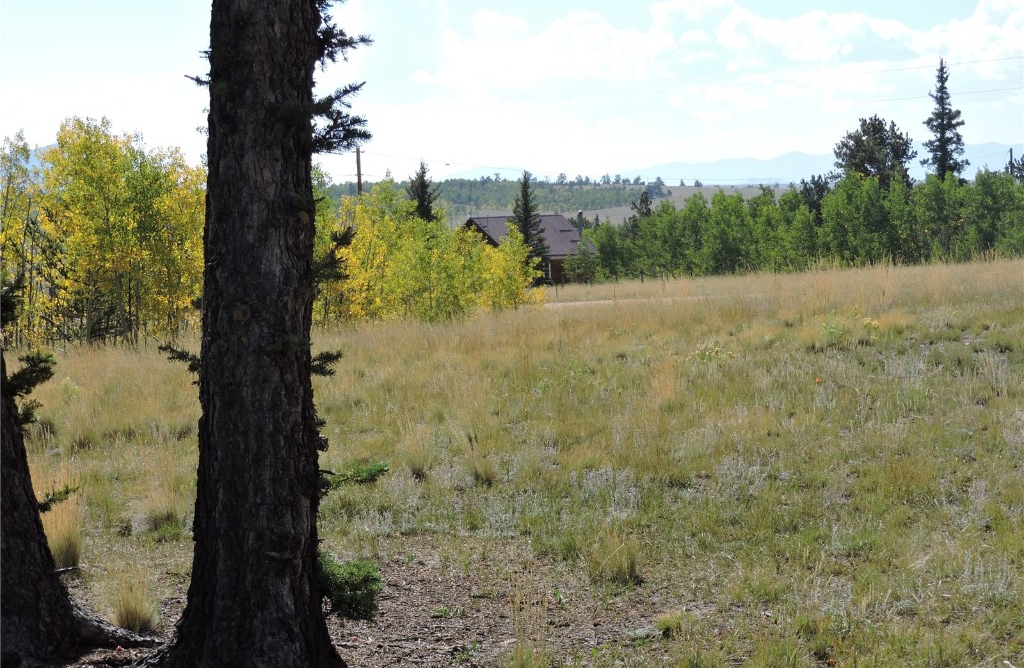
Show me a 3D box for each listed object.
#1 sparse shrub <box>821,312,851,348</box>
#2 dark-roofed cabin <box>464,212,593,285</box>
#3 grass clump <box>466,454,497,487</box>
[{"bbox_3d":[3.924,-0.042,30.500,0.370,0.440,0.370,0,3,0],"label":"sparse shrub"},{"bbox_3d":[0.388,-6.398,195.000,10.200,5.600,8.700,-3,5,-44],"label":"dark-roofed cabin"},{"bbox_3d":[-0.185,0.858,15.800,0.200,0.200,0.200,0,3,0],"label":"grass clump"}]

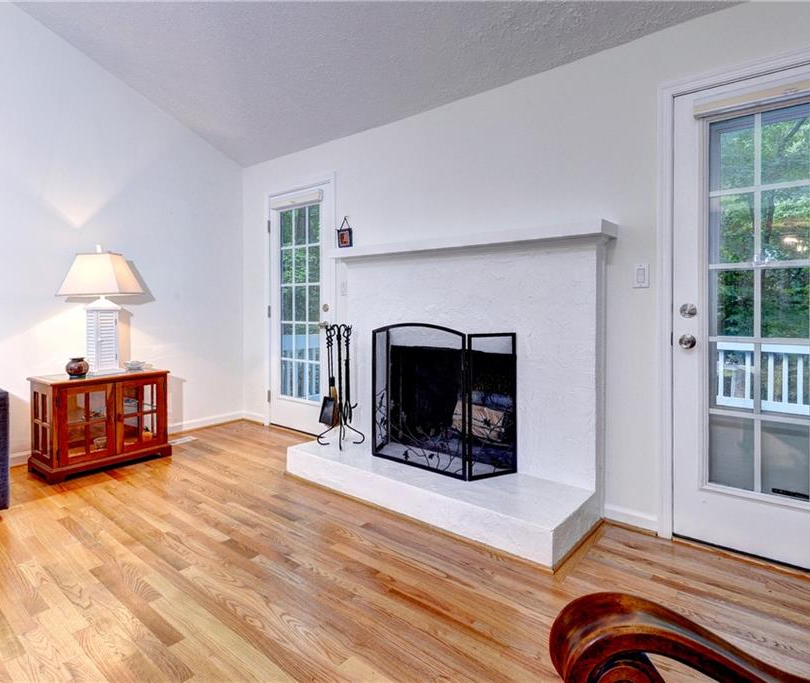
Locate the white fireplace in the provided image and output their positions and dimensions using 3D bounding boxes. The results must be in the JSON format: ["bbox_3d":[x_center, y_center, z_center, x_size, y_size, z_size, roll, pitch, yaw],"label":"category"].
[{"bbox_3d":[0.145,0.140,2.590,1.820,1.470,0.610,3,4,39],"label":"white fireplace"}]

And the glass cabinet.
[{"bbox_3d":[-2.033,0.527,3.083,0.385,0.598,0.715,1,2,38],"label":"glass cabinet"}]

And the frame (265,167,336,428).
[{"bbox_3d":[-0.896,-0.290,3.872,0.920,2.135,0.100,1,2,38],"label":"frame"}]

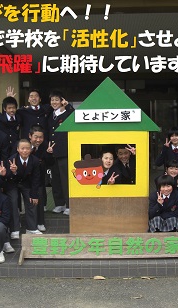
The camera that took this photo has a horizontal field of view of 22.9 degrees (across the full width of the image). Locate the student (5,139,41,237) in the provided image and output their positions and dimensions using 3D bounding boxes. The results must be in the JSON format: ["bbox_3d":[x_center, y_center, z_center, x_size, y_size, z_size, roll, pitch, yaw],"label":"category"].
[{"bbox_3d":[-0.813,0.416,5.360,0.460,1.240,0.560,-1,4,-5],"label":"student"}]

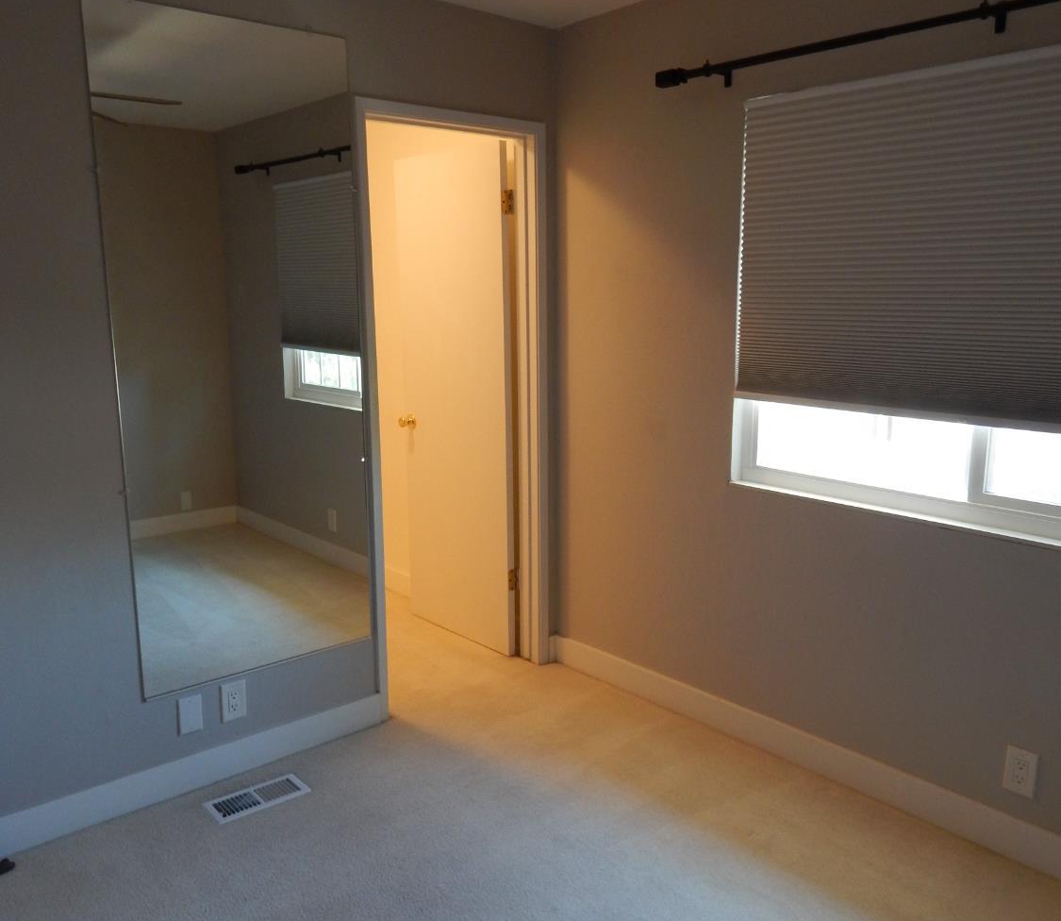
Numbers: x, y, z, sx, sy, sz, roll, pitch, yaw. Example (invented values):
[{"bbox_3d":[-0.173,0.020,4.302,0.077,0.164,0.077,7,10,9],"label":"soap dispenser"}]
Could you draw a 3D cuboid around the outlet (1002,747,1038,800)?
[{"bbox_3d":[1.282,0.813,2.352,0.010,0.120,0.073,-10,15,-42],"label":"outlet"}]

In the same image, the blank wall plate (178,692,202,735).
[{"bbox_3d":[-1.026,0.772,2.728,0.069,0.115,0.009,-10,14,-40],"label":"blank wall plate"}]

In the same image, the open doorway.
[{"bbox_3d":[-0.267,-0.157,3.256,0.772,2.080,0.140,-9,14,-38],"label":"open doorway"}]

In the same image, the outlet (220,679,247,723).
[{"bbox_3d":[-0.924,0.749,2.807,0.073,0.120,0.010,-9,14,-38],"label":"outlet"}]

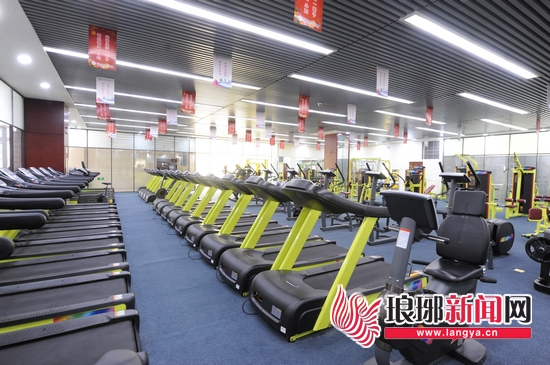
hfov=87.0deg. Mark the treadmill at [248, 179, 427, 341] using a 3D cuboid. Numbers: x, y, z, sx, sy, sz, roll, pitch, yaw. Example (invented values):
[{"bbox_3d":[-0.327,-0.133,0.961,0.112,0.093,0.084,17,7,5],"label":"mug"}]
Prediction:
[{"bbox_3d":[0.847,0.732,3.580,2.162,1.503,0.890,0,3,-30],"label":"treadmill"}]

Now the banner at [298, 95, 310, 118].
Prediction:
[{"bbox_3d":[0.762,-1.960,7.488,0.330,0.540,0.015,0,3,-30],"label":"banner"}]

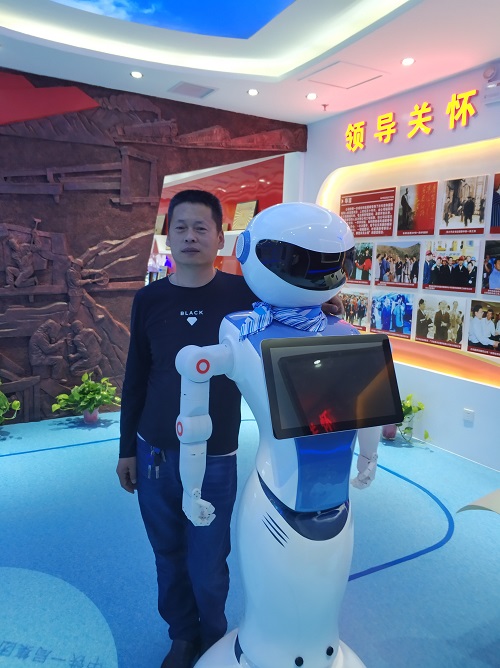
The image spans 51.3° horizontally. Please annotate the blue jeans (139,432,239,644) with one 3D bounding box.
[{"bbox_3d":[-0.217,0.716,1.837,0.370,0.850,0.280,1,8,-5],"label":"blue jeans"}]

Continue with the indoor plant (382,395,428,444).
[{"bbox_3d":[1.209,0.663,4.298,0.500,0.410,0.460,-3,9,-30],"label":"indoor plant"}]

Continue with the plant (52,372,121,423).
[{"bbox_3d":[-1.399,0.541,4.482,0.570,0.440,0.450,-3,9,-30],"label":"plant"}]

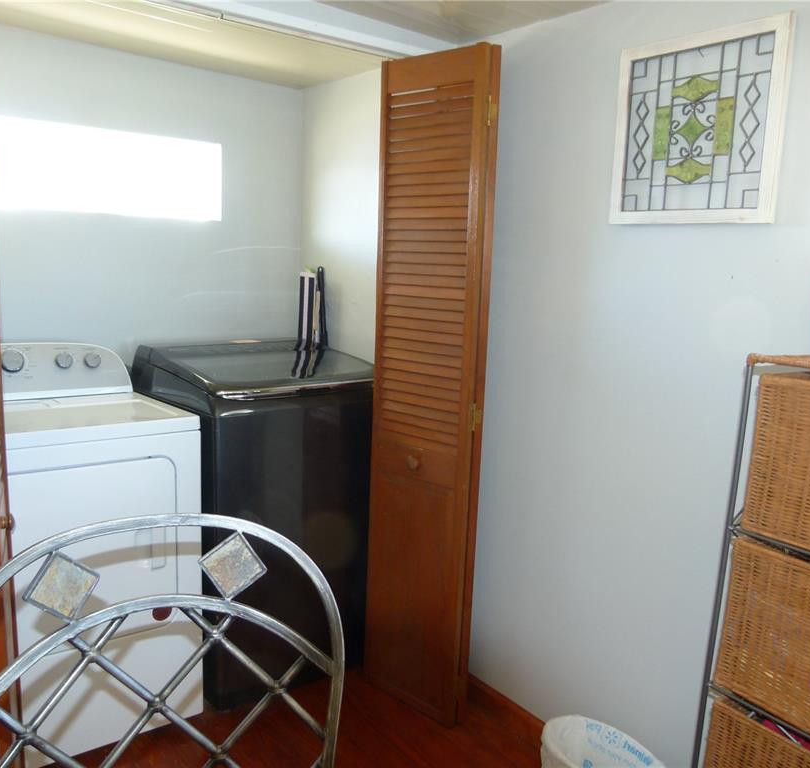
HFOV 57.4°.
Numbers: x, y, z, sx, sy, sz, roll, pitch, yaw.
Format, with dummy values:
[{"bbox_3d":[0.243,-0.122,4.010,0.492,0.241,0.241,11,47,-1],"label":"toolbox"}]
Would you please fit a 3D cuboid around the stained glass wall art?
[{"bbox_3d":[0.657,-0.575,1.681,0.024,0.414,0.403,-6,12,-39],"label":"stained glass wall art"}]

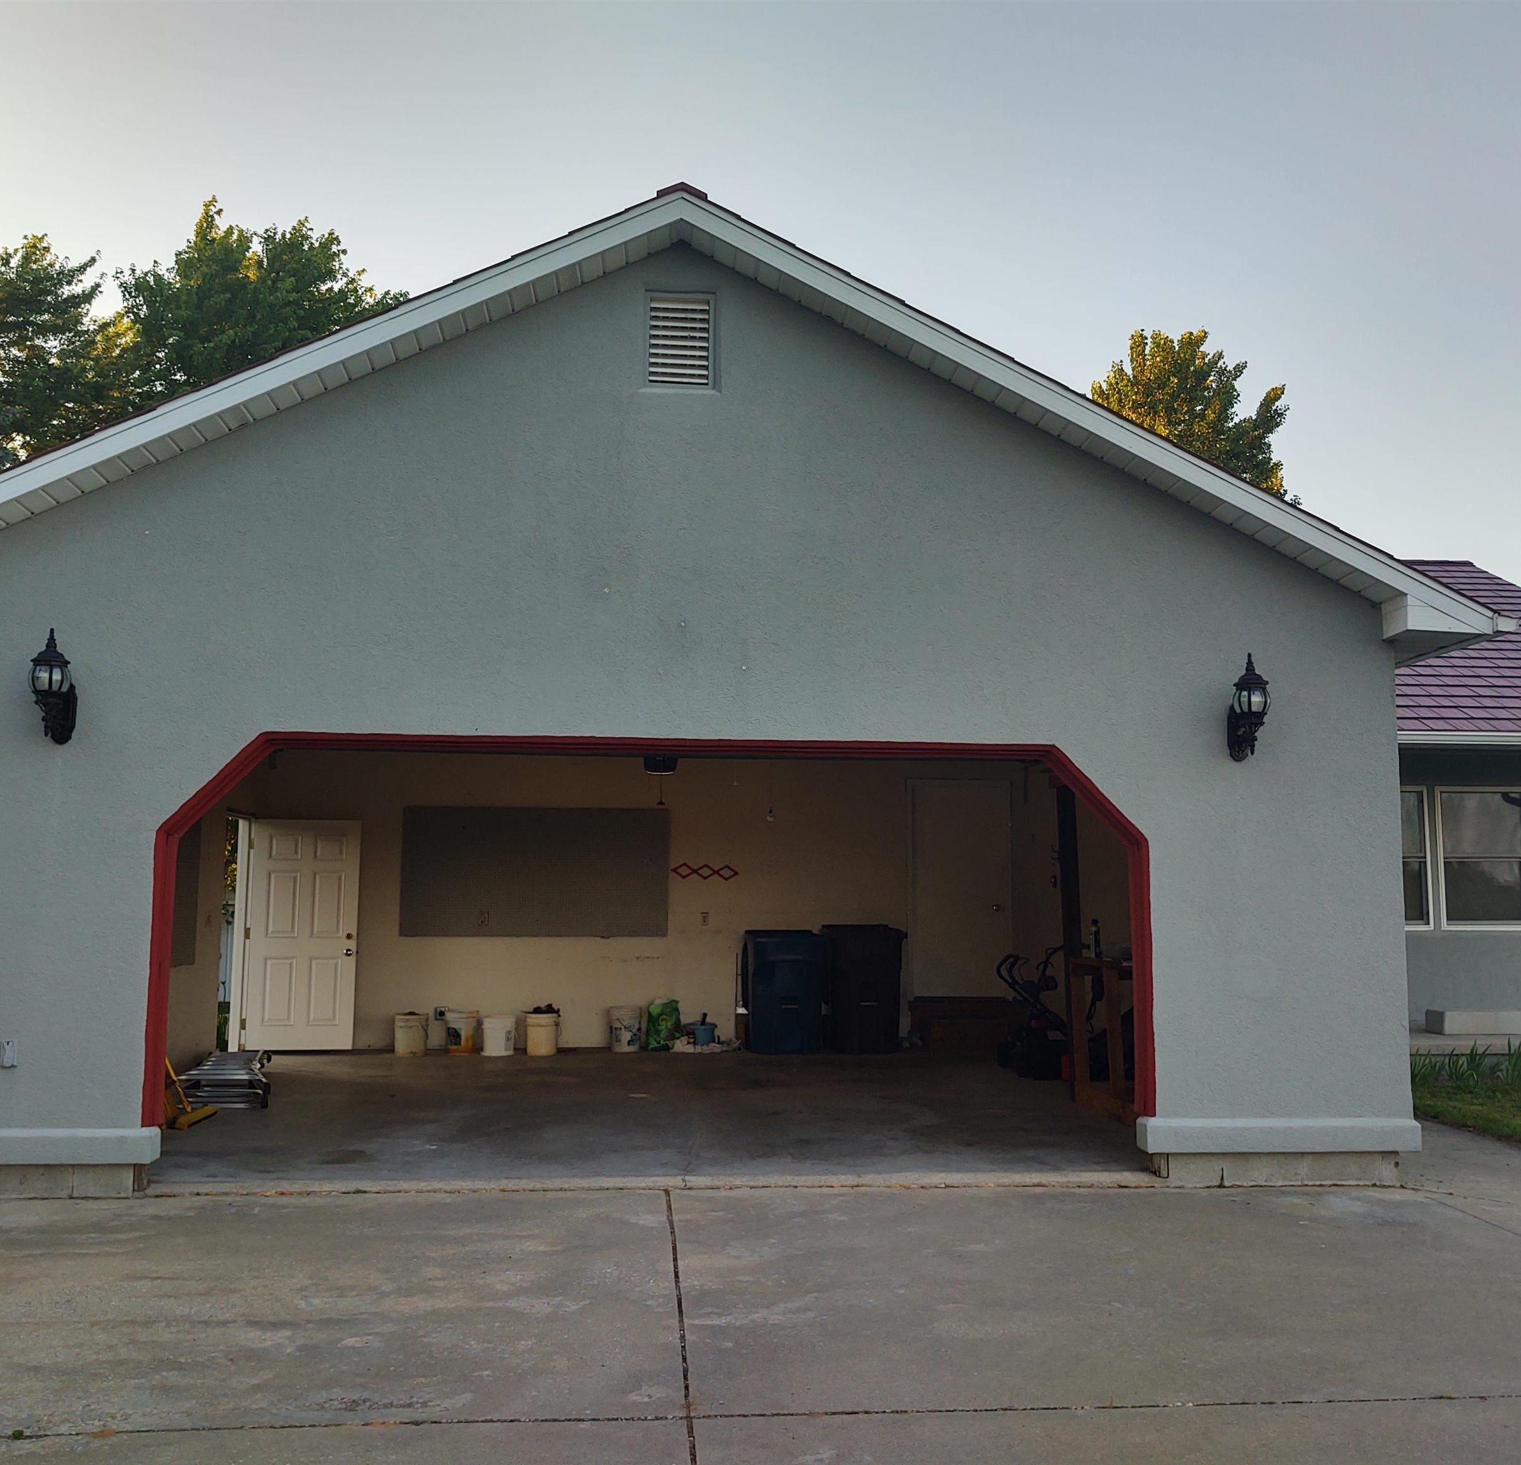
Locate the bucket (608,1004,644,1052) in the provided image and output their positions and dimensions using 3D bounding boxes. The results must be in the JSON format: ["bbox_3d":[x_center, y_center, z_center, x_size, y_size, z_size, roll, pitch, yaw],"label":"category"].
[{"bbox_3d":[-1.212,2.685,13.765,0.300,0.395,0.300,1,-6,-5],"label":"bucket"}]

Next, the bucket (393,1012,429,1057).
[{"bbox_3d":[-3.101,2.663,13.477,0.305,0.370,0.305,1,-6,-5],"label":"bucket"}]

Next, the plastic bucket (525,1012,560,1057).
[{"bbox_3d":[-1.953,2.677,13.572,0.305,0.375,0.305,1,-6,-5],"label":"plastic bucket"}]

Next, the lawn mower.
[{"bbox_3d":[2.398,2.235,12.309,1.100,1.020,0.600,-1,-6,9],"label":"lawn mower"}]

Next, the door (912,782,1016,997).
[{"bbox_3d":[1.921,1.497,14.585,0.980,2.060,0.070,1,-6,-5],"label":"door"}]

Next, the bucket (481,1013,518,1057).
[{"bbox_3d":[-2.310,2.656,13.482,0.300,0.370,0.300,1,-6,-5],"label":"bucket"}]

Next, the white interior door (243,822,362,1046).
[{"bbox_3d":[-4.085,1.811,13.619,0.920,2.030,0.050,1,-6,-5],"label":"white interior door"}]

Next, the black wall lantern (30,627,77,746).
[{"bbox_3d":[-3.388,-0.221,7.303,0.200,0.545,0.290,1,-6,-5],"label":"black wall lantern"}]

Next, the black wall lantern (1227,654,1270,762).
[{"bbox_3d":[2.554,-0.140,7.988,0.210,0.560,0.275,1,-6,-5],"label":"black wall lantern"}]

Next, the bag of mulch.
[{"bbox_3d":[-0.892,2.676,13.985,0.330,0.480,0.180,1,-6,-5],"label":"bag of mulch"}]

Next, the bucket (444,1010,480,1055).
[{"bbox_3d":[-2.688,2.686,13.691,0.305,0.375,0.305,1,-6,-5],"label":"bucket"}]

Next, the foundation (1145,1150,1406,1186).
[{"bbox_3d":[2.689,2.269,7.991,1.270,0.180,0.250,1,-6,-5],"label":"foundation"}]

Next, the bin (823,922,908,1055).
[{"bbox_3d":[0.952,2.364,14.074,0.680,1.140,0.780,1,-6,-5],"label":"bin"}]

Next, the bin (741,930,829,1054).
[{"bbox_3d":[0.228,2.362,13.908,0.680,1.090,0.750,1,-6,-5],"label":"bin"}]

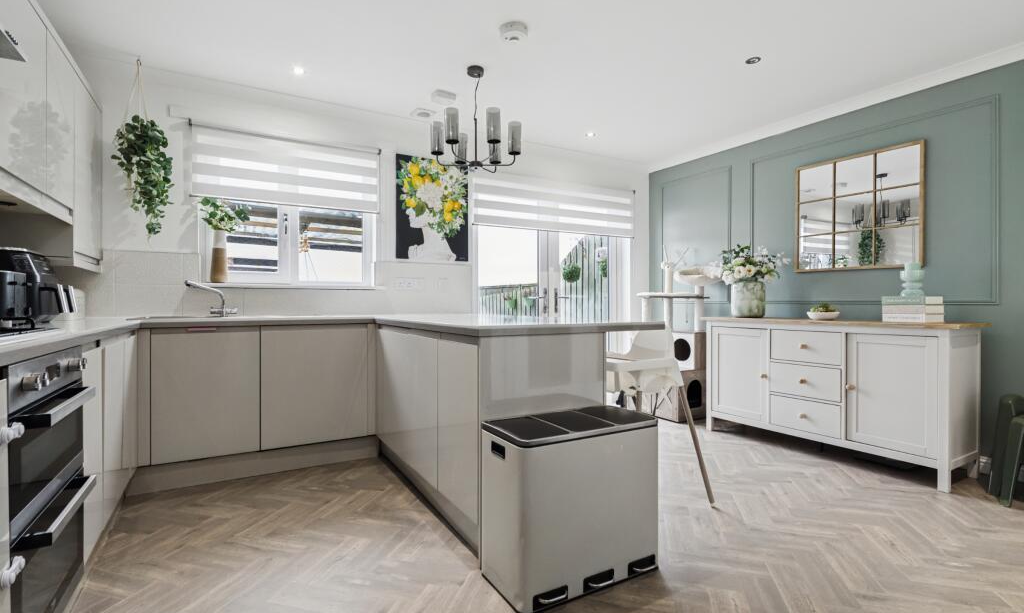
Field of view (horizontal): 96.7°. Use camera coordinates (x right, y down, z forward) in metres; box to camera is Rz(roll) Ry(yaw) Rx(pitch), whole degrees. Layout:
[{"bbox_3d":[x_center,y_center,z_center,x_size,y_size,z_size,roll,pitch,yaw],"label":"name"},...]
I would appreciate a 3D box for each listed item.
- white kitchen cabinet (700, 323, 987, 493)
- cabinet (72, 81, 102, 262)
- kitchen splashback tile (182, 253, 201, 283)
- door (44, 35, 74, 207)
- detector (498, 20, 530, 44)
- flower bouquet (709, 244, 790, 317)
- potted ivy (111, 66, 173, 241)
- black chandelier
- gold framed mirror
[{"bbox_3d":[2.142,0.551,3.144,0.460,0.890,1.520,0,0,-31],"label":"white kitchen cabinet"},{"bbox_3d":[-2.344,-0.722,2.506,0.022,0.890,0.600,0,0,-32],"label":"cabinet"},{"bbox_3d":[-2.096,-0.252,2.979,0.095,0.190,0.010,0,0,-30],"label":"kitchen splashback tile"},{"bbox_3d":[-2.053,-0.811,2.056,0.022,0.679,0.395,0,0,-32],"label":"door"},{"bbox_3d":[0.013,-1.411,2.358,0.142,0.048,0.142,0,0,0],"label":"detector"},{"bbox_3d":[1.877,-0.177,3.595,0.390,0.560,0.480,0,0,-31],"label":"flower bouquet"},{"bbox_3d":[-2.206,-0.937,2.717,0.290,1.030,0.280,0,0,-31],"label":"potted ivy"},{"bbox_3d":[-0.225,-1.138,2.770,0.550,0.600,0.520,0,0,-5],"label":"black chandelier"},{"bbox_3d":[2.394,-0.647,3.180,0.030,0.810,0.785,0,0,-31],"label":"gold framed mirror"}]

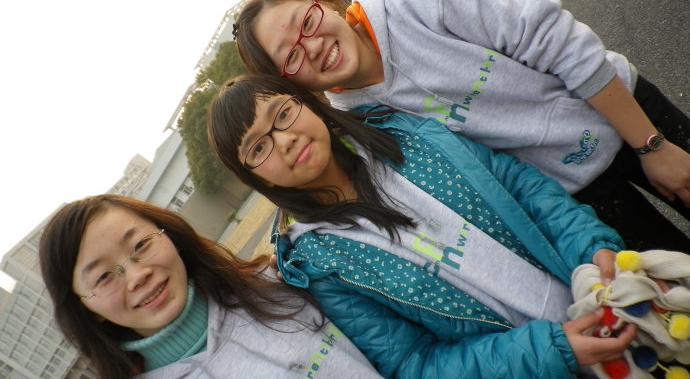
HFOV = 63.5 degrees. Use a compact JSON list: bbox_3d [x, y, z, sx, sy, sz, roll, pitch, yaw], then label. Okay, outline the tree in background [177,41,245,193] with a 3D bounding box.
[{"bbox_3d":[-4.349,-2.557,21.944,5.800,4.400,4.800,-55,11,0],"label":"tree in background"}]

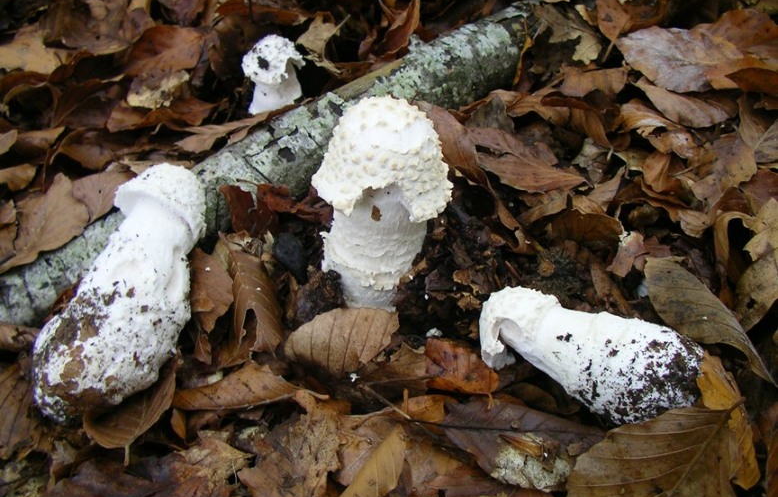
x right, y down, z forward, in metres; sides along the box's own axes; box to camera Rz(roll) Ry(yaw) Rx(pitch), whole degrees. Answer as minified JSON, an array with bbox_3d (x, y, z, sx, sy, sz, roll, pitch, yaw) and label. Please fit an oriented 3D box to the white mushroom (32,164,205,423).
[{"bbox_3d":[-0.125,0.021,0.405,0.057,0.056,0.130,25,63,-15],"label":"white mushroom"}]

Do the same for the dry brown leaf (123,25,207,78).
[{"bbox_3d":[-0.159,-0.141,0.609,0.047,0.013,0.055,9,59,0],"label":"dry brown leaf"}]

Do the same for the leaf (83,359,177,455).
[{"bbox_3d":[-0.125,0.074,0.418,0.039,0.022,0.048,17,61,16],"label":"leaf"}]

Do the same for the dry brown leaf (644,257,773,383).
[{"bbox_3d":[0.157,0.035,0.428,0.031,0.018,0.087,-21,53,-12],"label":"dry brown leaf"}]

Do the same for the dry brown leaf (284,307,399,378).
[{"bbox_3d":[-0.021,0.042,0.415,0.055,0.012,0.035,-37,70,-18],"label":"dry brown leaf"}]

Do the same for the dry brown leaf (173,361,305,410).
[{"bbox_3d":[-0.074,0.068,0.424,0.065,0.014,0.024,-2,58,-1],"label":"dry brown leaf"}]

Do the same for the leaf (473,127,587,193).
[{"bbox_3d":[0.085,-0.054,0.538,0.081,0.014,0.038,26,59,17],"label":"leaf"}]

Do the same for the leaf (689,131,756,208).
[{"bbox_3d":[0.205,-0.047,0.515,0.061,0.012,0.024,-37,60,-17],"label":"leaf"}]

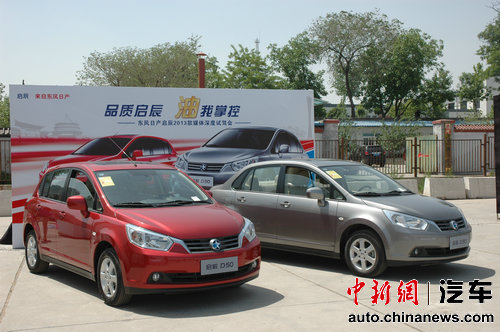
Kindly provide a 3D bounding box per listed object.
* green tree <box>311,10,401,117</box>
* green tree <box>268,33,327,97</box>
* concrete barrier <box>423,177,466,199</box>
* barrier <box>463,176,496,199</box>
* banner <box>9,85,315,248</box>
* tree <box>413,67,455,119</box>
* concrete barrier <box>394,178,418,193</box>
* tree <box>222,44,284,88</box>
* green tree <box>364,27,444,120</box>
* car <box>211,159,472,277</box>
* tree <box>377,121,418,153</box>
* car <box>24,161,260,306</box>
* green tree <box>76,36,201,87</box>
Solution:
[{"bbox_3d":[9.680,-7.135,58.000,8.181,13.998,7.726,-1,1,0],"label":"green tree"},{"bbox_3d":[4.272,-5.480,55.986,5.090,12.470,4.840,-1,0,0],"label":"green tree"},{"bbox_3d":[6.994,0.811,22.974,1.450,0.770,0.500,-1,1,-16],"label":"concrete barrier"},{"bbox_3d":[8.529,0.782,23.422,1.450,0.770,0.500,-1,1,-16],"label":"barrier"},{"bbox_3d":[-1.522,-0.047,12.537,5.947,2.970,0.200,-1,1,-17],"label":"banner"},{"bbox_3d":[17.914,-4.562,61.988,4.080,10.210,3.880,-1,0,0],"label":"tree"},{"bbox_3d":[5.577,0.949,24.598,1.700,0.840,0.550,-1,0,-16],"label":"concrete barrier"},{"bbox_3d":[0.196,-4.117,47.989,4.660,10.050,4.430,-1,0,0],"label":"tree"},{"bbox_3d":[14.304,-6.059,58.985,7.580,13.310,7.200,-1,0,0],"label":"green tree"},{"bbox_3d":[1.131,0.648,9.563,1.730,1.520,4.420,-1,0,-42],"label":"car"},{"bbox_3d":[10.171,-1.655,44.000,2.896,3.103,2.758,-1,1,0],"label":"tree"},{"bbox_3d":[-1.525,0.684,8.084,1.730,1.530,4.250,-1,0,-35],"label":"car"},{"bbox_3d":[-8.737,-4.976,50.000,9.560,10.343,8.228,-1,1,0],"label":"green tree"}]

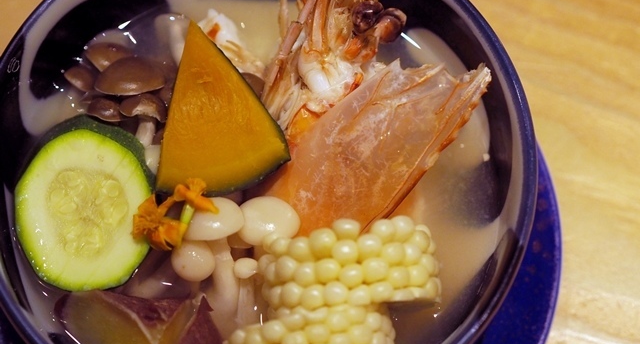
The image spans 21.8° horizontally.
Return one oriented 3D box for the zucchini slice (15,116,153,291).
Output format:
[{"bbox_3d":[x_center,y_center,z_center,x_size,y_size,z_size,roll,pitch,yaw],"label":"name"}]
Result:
[{"bbox_3d":[-0.067,0.009,0.473,0.038,0.014,0.047,-2,106,-5],"label":"zucchini slice"}]

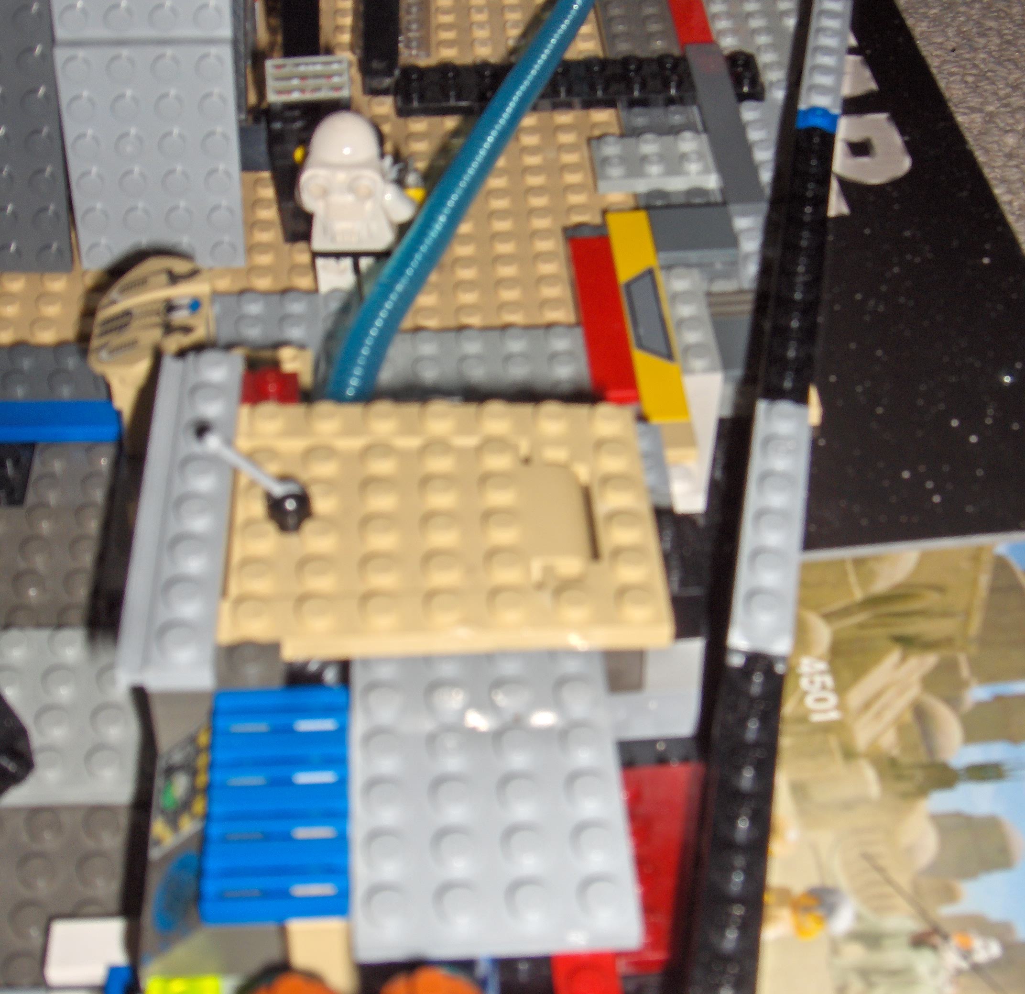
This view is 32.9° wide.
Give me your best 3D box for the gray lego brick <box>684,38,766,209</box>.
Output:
[{"bbox_3d":[0.044,-0.078,0.366,0.008,0.003,0.064,-2,42,-3],"label":"gray lego brick"}]

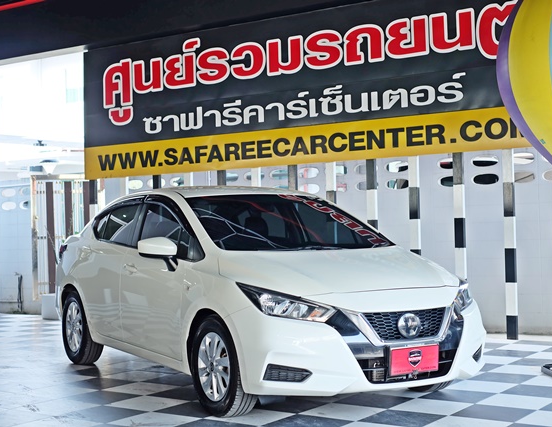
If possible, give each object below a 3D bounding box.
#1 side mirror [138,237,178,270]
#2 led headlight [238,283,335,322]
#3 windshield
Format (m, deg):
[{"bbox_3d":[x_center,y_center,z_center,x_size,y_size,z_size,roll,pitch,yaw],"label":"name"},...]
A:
[{"bbox_3d":[-0.752,0.260,6.056,0.218,0.213,0.178,-1,-1,-30],"label":"side mirror"},{"bbox_3d":[0.040,0.502,5.367,0.366,0.218,0.554,-1,-1,-30],"label":"led headlight"},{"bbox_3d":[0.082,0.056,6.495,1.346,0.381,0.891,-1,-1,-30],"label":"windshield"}]

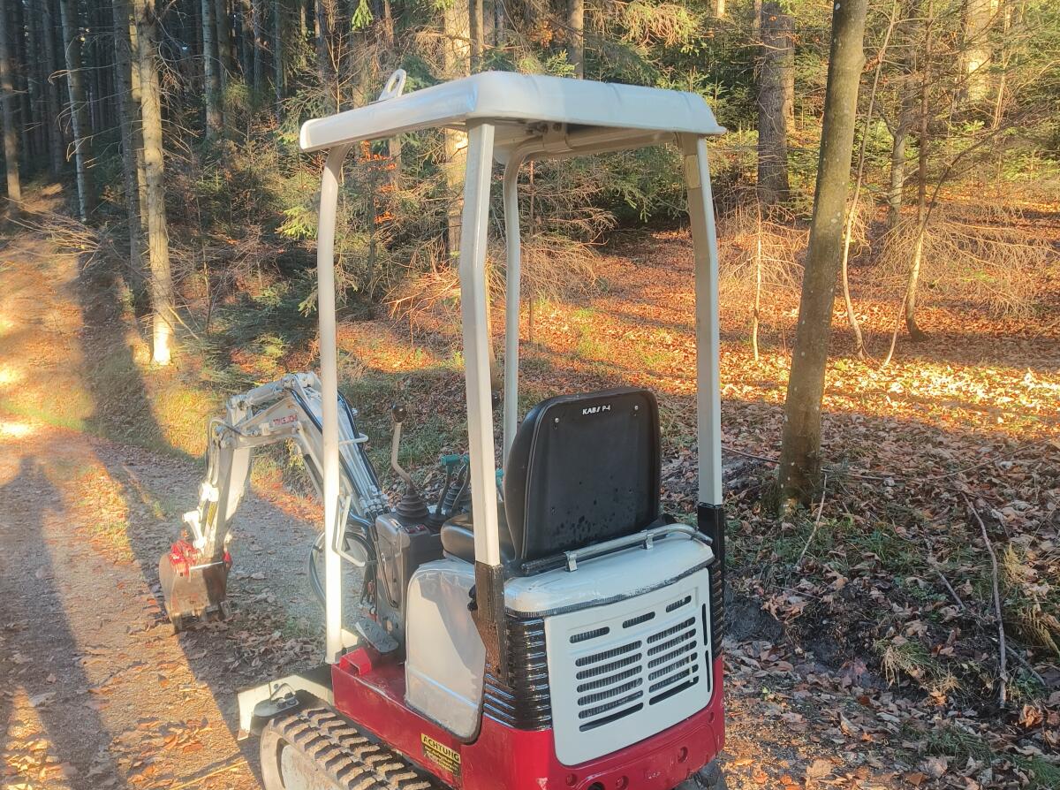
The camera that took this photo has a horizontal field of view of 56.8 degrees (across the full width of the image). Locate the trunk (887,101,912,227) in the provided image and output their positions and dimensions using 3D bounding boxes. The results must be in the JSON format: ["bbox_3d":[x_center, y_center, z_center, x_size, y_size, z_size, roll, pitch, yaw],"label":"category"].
[{"bbox_3d":[5.011,-3.122,13.297,0.170,1.684,0.170,7,10,19],"label":"trunk"}]

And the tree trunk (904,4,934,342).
[{"bbox_3d":[3.544,-1.971,8.839,0.140,2.982,0.140,3,9,21],"label":"tree trunk"}]

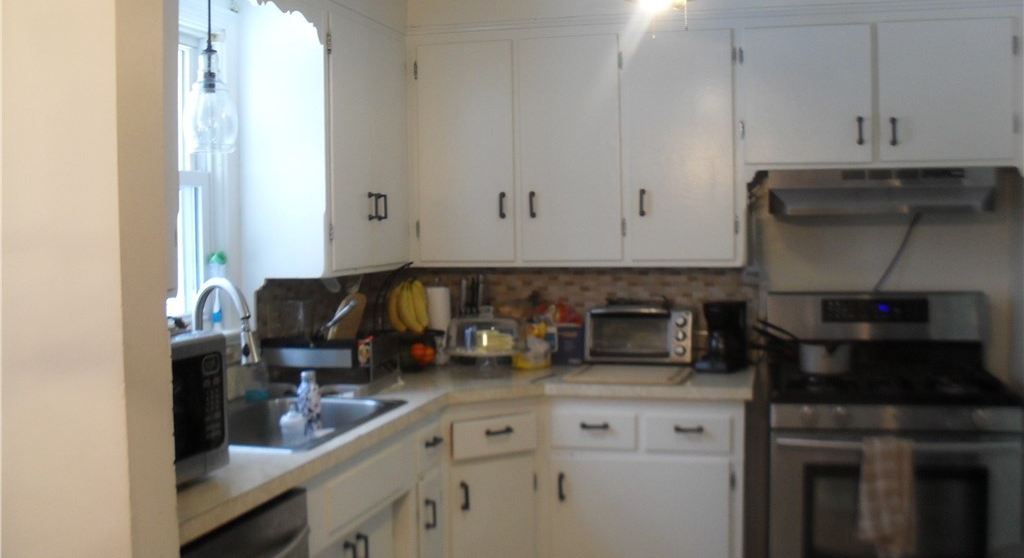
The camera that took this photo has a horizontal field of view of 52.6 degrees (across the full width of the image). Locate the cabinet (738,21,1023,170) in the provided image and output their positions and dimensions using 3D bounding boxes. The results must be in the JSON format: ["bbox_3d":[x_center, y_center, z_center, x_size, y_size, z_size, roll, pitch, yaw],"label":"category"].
[{"bbox_3d":[1.266,-0.631,3.626,0.951,0.510,0.340,0,3,14],"label":"cabinet"}]

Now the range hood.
[{"bbox_3d":[1.271,-0.297,3.617,0.761,0.152,0.430,0,3,14],"label":"range hood"}]

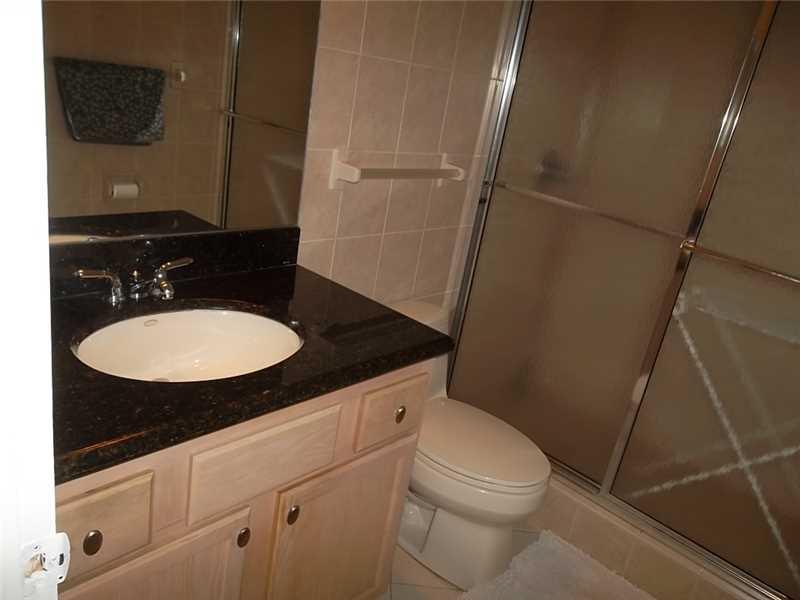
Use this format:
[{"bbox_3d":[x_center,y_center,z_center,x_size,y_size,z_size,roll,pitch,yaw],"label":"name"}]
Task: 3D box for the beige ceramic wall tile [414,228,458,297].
[{"bbox_3d":[0.128,-0.135,2.231,0.010,0.251,0.201,25,24,37],"label":"beige ceramic wall tile"}]

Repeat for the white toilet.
[{"bbox_3d":[0.136,0.453,1.944,0.690,0.665,0.440,25,25,37],"label":"white toilet"}]

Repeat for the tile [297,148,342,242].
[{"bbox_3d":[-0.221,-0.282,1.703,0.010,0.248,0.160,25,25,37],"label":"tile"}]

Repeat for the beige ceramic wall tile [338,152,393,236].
[{"bbox_3d":[-0.101,-0.312,1.850,0.010,0.251,0.201,25,24,37],"label":"beige ceramic wall tile"}]

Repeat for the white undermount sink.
[{"bbox_3d":[-0.410,0.159,1.224,0.370,0.180,0.450,25,25,37],"label":"white undermount sink"}]

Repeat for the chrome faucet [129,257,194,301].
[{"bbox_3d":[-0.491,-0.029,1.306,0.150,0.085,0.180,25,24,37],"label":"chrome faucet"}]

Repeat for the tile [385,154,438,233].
[{"bbox_3d":[0.034,-0.341,1.999,0.010,0.251,0.201,25,24,37],"label":"tile"}]

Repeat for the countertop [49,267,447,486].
[{"bbox_3d":[-0.395,0.076,1.236,0.555,0.037,0.920,25,24,37],"label":"countertop"}]

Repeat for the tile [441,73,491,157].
[{"bbox_3d":[0.208,-0.600,2.042,0.010,0.248,0.197,25,25,37],"label":"tile"}]

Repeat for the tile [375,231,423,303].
[{"bbox_3d":[-0.006,-0.104,2.063,0.010,0.248,0.197,25,25,37],"label":"tile"}]

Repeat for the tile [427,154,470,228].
[{"bbox_3d":[0.169,-0.370,2.148,0.010,0.251,0.201,25,24,37],"label":"tile"}]

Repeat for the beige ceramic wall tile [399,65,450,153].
[{"bbox_3d":[0.074,-0.576,1.916,0.010,0.251,0.201,25,24,37],"label":"beige ceramic wall tile"}]

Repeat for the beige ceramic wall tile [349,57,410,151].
[{"bbox_3d":[-0.060,-0.542,1.751,0.010,0.248,0.197,25,25,37],"label":"beige ceramic wall tile"}]

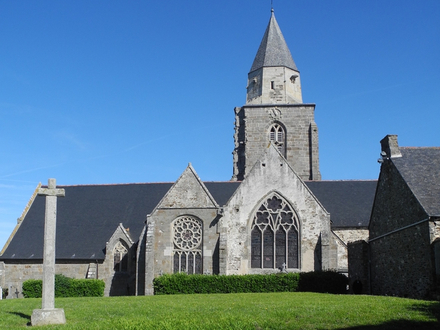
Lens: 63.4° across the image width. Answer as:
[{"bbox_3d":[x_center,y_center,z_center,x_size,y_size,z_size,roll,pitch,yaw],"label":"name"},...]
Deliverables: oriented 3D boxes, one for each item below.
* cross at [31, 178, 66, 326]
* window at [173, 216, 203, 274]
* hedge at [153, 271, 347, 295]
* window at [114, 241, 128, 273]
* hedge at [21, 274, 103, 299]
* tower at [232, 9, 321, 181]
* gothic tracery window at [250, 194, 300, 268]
[{"bbox_3d":[-3.950,1.957,8.302,0.730,3.200,0.600,-1,-11,6],"label":"cross"},{"bbox_3d":[-2.158,5.497,24.316,2.100,3.901,0.400,-1,-11,3],"label":"window"},{"bbox_3d":[1.725,6.843,20.831,10.918,1.300,1.100,-1,-11,3],"label":"hedge"},{"bbox_3d":[-7.057,6.605,25.771,0.971,2.233,0.350,-1,-11,3],"label":"window"},{"bbox_3d":[-9.500,7.421,21.849,4.880,1.300,1.100,-1,-11,3],"label":"hedge"},{"bbox_3d":[5.871,-6.166,40.317,8.800,25.490,8.800,-1,-11,3],"label":"tower"},{"bbox_3d":[3.657,4.432,23.799,3.248,4.888,0.400,-1,-11,3],"label":"gothic tracery window"}]

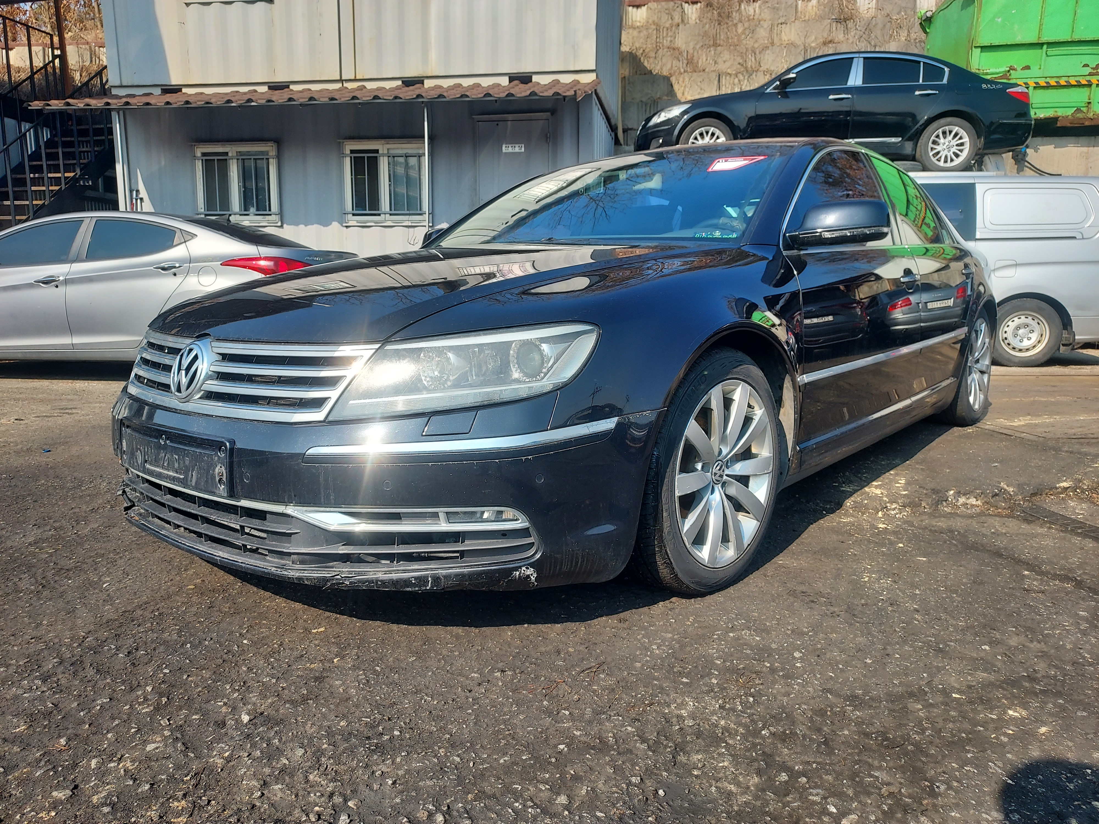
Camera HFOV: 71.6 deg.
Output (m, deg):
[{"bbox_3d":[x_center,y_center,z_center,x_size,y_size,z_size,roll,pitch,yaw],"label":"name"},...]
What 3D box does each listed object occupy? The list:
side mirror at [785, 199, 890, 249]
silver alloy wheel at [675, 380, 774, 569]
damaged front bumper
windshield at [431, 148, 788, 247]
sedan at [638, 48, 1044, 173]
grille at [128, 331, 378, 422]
[{"bbox_3d":[0.921,-0.594,2.405,0.235,0.165,0.210,8,14,40],"label":"side mirror"},{"bbox_3d":[0.412,0.156,2.098,0.200,0.512,0.512,9,14,42],"label":"silver alloy wheel"},{"bbox_3d":[-0.690,0.102,2.119,1.880,0.460,0.710,8,14,40],"label":"damaged front bumper"},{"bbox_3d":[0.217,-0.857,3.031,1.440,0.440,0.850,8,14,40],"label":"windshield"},{"bbox_3d":[3.650,-3.835,10.225,4.960,1.490,1.880,1,11,4],"label":"sedan"},{"bbox_3d":[-0.828,-0.111,1.923,1.120,0.180,0.165,8,14,40],"label":"grille"}]

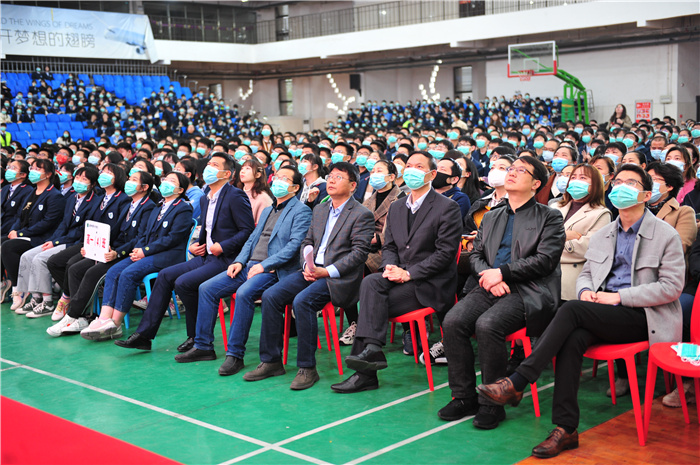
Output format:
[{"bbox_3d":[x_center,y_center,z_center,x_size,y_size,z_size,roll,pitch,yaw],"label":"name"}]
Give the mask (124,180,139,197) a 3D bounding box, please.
[{"bbox_3d":[-1.690,-0.341,7.226,0.140,0.115,0.100,5,-3,44],"label":"mask"}]

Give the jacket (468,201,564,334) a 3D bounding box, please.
[{"bbox_3d":[0.905,0.172,4.936,0.520,0.690,0.460,4,9,44],"label":"jacket"}]

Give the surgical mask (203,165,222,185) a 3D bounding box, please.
[{"bbox_3d":[-0.973,-0.408,6.595,0.090,0.135,0.135,9,-3,-44],"label":"surgical mask"}]

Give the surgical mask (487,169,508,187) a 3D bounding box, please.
[{"bbox_3d":[0.966,-0.360,6.105,0.145,0.120,0.090,3,-10,39],"label":"surgical mask"}]

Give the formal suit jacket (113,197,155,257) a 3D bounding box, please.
[{"bbox_3d":[-1.714,0.003,7.423,0.440,0.580,0.450,5,9,44],"label":"formal suit jacket"}]

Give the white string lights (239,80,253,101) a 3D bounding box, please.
[{"bbox_3d":[-4.484,-6.136,40.000,0.580,0.930,0.450,-2,6,0],"label":"white string lights"}]

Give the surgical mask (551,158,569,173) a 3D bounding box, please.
[{"bbox_3d":[1.648,-0.521,7.300,0.135,0.125,0.085,4,-2,41],"label":"surgical mask"}]

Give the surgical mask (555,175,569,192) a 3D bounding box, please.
[{"bbox_3d":[1.531,-0.350,6.653,0.145,0.120,0.100,3,0,36],"label":"surgical mask"}]

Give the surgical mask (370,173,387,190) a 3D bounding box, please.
[{"bbox_3d":[0.203,-0.364,6.649,0.145,0.120,0.100,5,-3,44],"label":"surgical mask"}]

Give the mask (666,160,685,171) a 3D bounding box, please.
[{"bbox_3d":[2.534,-0.511,7.250,0.135,0.125,0.085,4,4,44],"label":"mask"}]

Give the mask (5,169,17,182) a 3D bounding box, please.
[{"bbox_3d":[-3.279,-0.551,9.010,0.140,0.120,0.085,2,-7,33],"label":"mask"}]

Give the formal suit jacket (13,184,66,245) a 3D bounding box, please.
[{"bbox_3d":[-2.825,-0.115,8.483,0.460,0.580,0.470,5,9,44],"label":"formal suit jacket"}]

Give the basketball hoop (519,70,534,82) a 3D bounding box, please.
[{"bbox_3d":[5.677,-5.006,29.950,0.460,0.400,0.540,4,9,44],"label":"basketball hoop"}]

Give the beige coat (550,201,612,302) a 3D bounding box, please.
[{"bbox_3d":[1.406,0.125,5.651,0.470,0.680,0.420,3,8,34],"label":"beige coat"}]

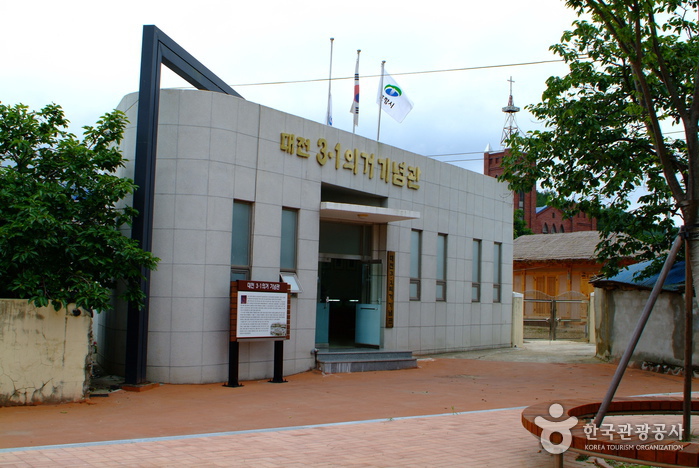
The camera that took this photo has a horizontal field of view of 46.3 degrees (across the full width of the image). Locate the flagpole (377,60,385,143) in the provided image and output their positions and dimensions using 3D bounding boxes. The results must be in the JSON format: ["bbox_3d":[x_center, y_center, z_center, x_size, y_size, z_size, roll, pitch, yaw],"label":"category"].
[{"bbox_3d":[0.773,-3.028,19.833,0.090,2.400,0.090,0,-6,35],"label":"flagpole"}]

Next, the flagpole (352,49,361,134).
[{"bbox_3d":[0.164,-3.115,18.977,0.090,2.400,0.090,3,-4,0],"label":"flagpole"}]

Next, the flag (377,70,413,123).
[{"bbox_3d":[1.113,-3.363,19.972,0.850,1.200,0.300,3,-5,-15],"label":"flag"}]

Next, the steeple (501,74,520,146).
[{"bbox_3d":[15.775,-11.905,80.000,1.800,7.104,1.800,6,-6,-45],"label":"steeple"}]

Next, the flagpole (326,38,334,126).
[{"bbox_3d":[-0.449,-3.165,18.113,0.090,2.400,0.090,0,-6,35],"label":"flagpole"}]

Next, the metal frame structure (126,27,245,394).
[{"bbox_3d":[-2.877,-0.243,16.619,0.230,5.970,6.600,1,-5,10],"label":"metal frame structure"}]

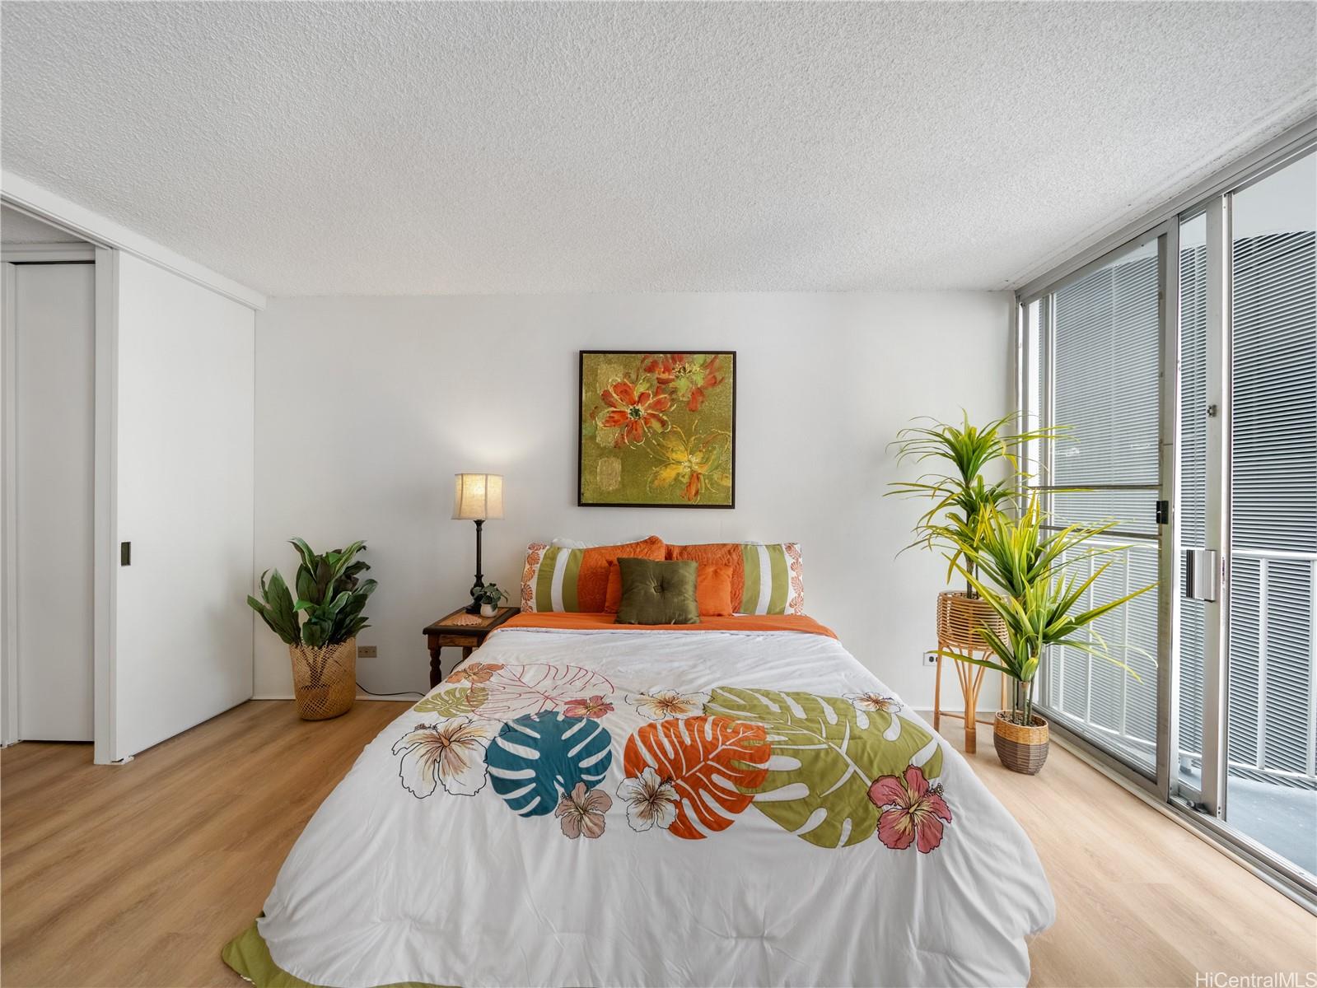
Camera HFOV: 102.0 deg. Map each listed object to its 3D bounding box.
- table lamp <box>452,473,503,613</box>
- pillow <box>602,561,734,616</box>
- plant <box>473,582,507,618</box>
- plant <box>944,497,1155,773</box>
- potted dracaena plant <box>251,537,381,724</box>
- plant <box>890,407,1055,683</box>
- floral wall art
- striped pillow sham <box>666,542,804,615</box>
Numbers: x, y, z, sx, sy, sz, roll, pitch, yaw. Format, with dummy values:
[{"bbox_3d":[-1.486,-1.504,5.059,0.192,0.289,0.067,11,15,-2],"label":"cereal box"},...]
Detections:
[{"bbox_3d":[-1.016,0.277,3.007,0.290,0.780,0.290,0,0,1],"label":"table lamp"},{"bbox_3d":[0.058,0.495,2.770,0.649,0.330,0.150,0,-30,1],"label":"pillow"},{"bbox_3d":[-0.932,0.568,2.955,0.190,0.195,0.180,0,0,1],"label":"plant"},{"bbox_3d":[1.707,0.642,2.459,0.800,1.268,0.750,0,0,1],"label":"plant"},{"bbox_3d":[-1.912,0.739,2.970,0.660,1.018,0.540,0,0,1],"label":"potted dracaena plant"},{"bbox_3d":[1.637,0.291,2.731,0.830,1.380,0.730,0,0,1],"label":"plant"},{"bbox_3d":[-0.007,-0.379,3.127,0.925,0.925,0.040,0,0,1],"label":"floral wall art"},{"bbox_3d":[0.412,0.447,2.881,0.750,0.450,0.180,0,-28,1],"label":"striped pillow sham"}]

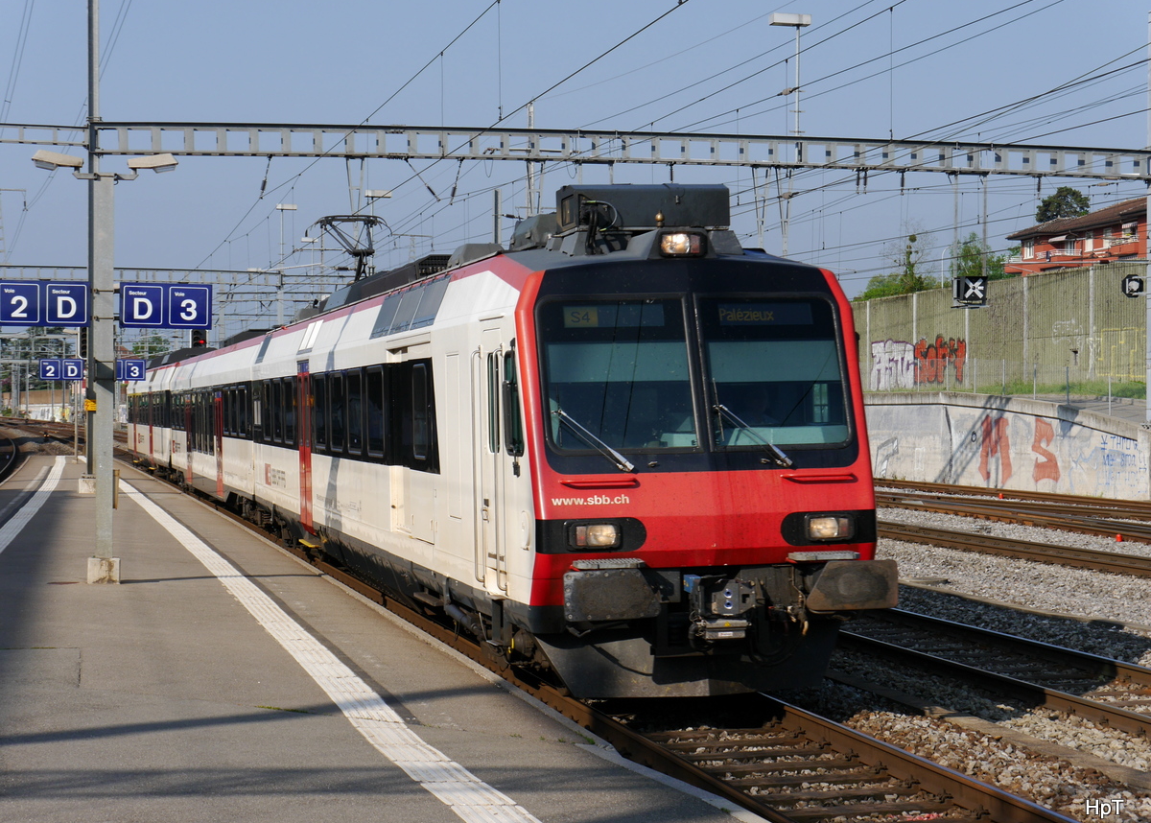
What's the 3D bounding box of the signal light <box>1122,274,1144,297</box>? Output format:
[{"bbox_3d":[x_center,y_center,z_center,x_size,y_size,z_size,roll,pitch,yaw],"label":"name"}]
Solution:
[{"bbox_3d":[13.652,-3.087,58.600,0.570,0.570,0.320,0,0,-13],"label":"signal light"}]

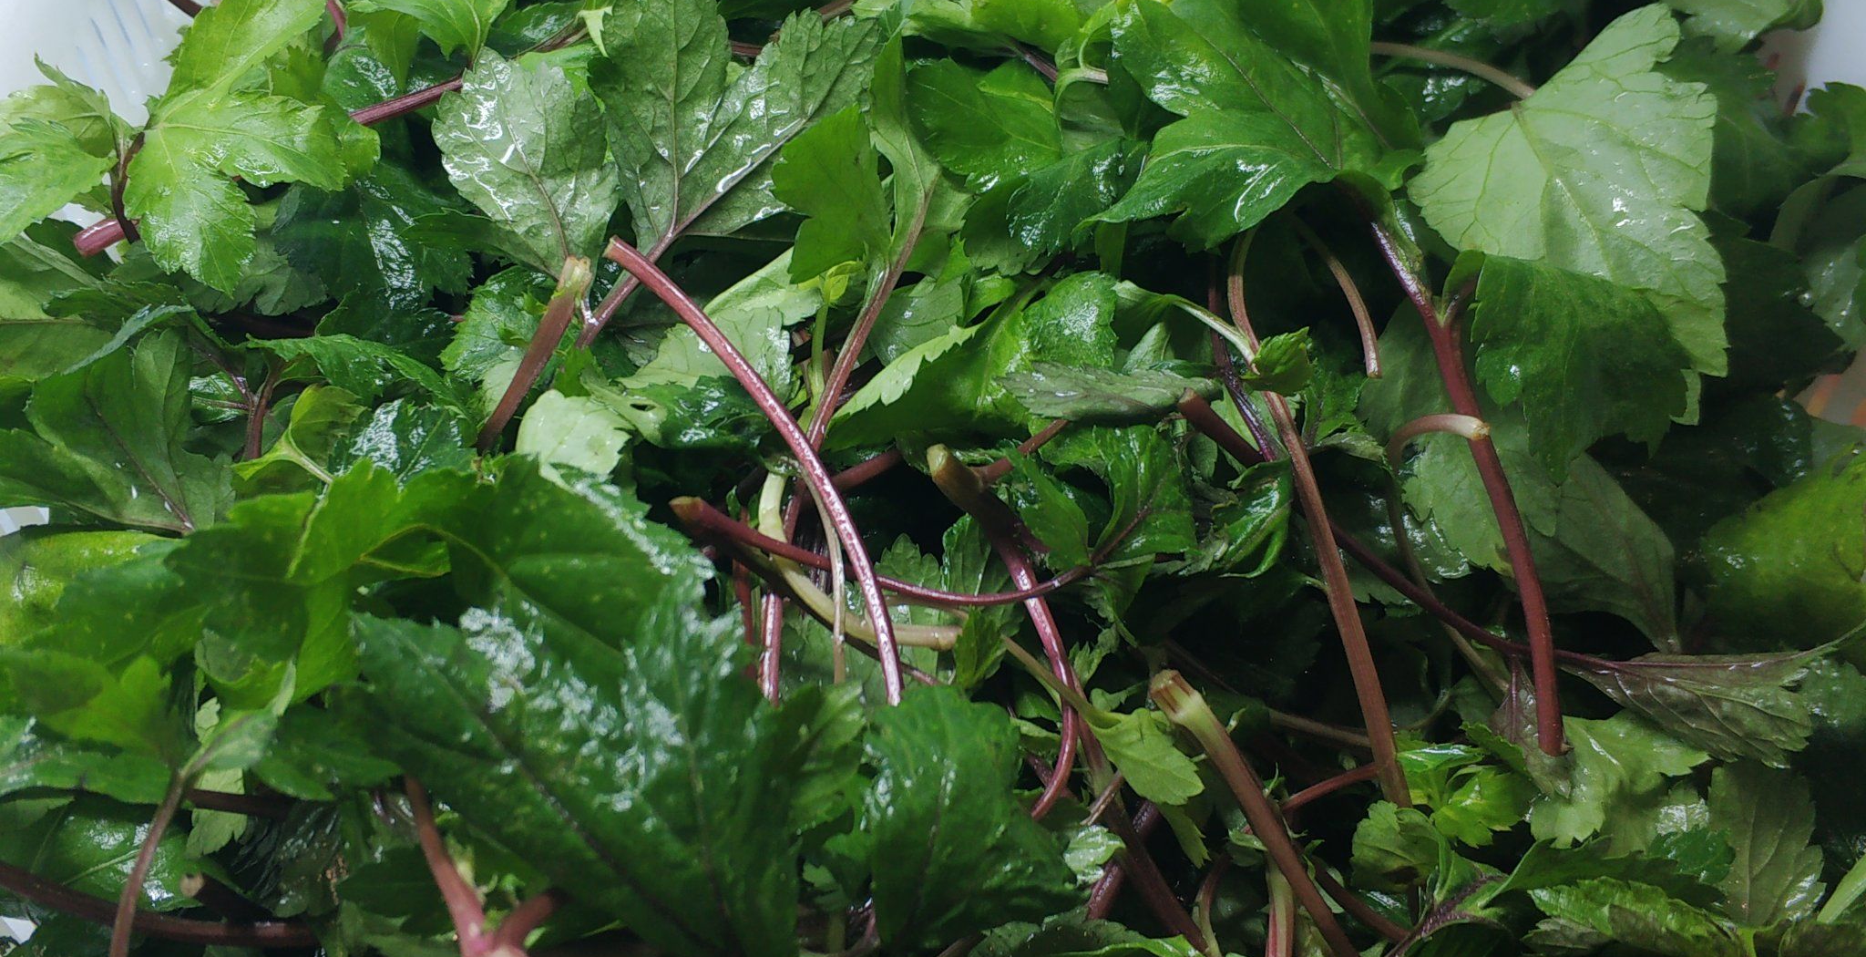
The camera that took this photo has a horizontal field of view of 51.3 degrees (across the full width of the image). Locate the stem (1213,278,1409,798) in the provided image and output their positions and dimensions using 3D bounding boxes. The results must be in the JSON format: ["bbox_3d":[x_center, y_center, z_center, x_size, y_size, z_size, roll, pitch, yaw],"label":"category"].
[{"bbox_3d":[0.078,0.004,0.408,0.006,0.011,0.145,-20,48,13],"label":"stem"}]

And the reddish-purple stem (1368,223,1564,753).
[{"bbox_3d":[0.114,-0.007,0.414,0.008,0.016,0.141,1,53,-12],"label":"reddish-purple stem"}]

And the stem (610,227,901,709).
[{"bbox_3d":[-0.034,-0.006,0.400,0.015,0.005,0.121,-29,67,-12],"label":"stem"}]

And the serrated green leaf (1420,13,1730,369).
[{"bbox_3d":[0.164,-0.062,0.457,0.083,0.027,0.085,-34,70,-7],"label":"serrated green leaf"}]

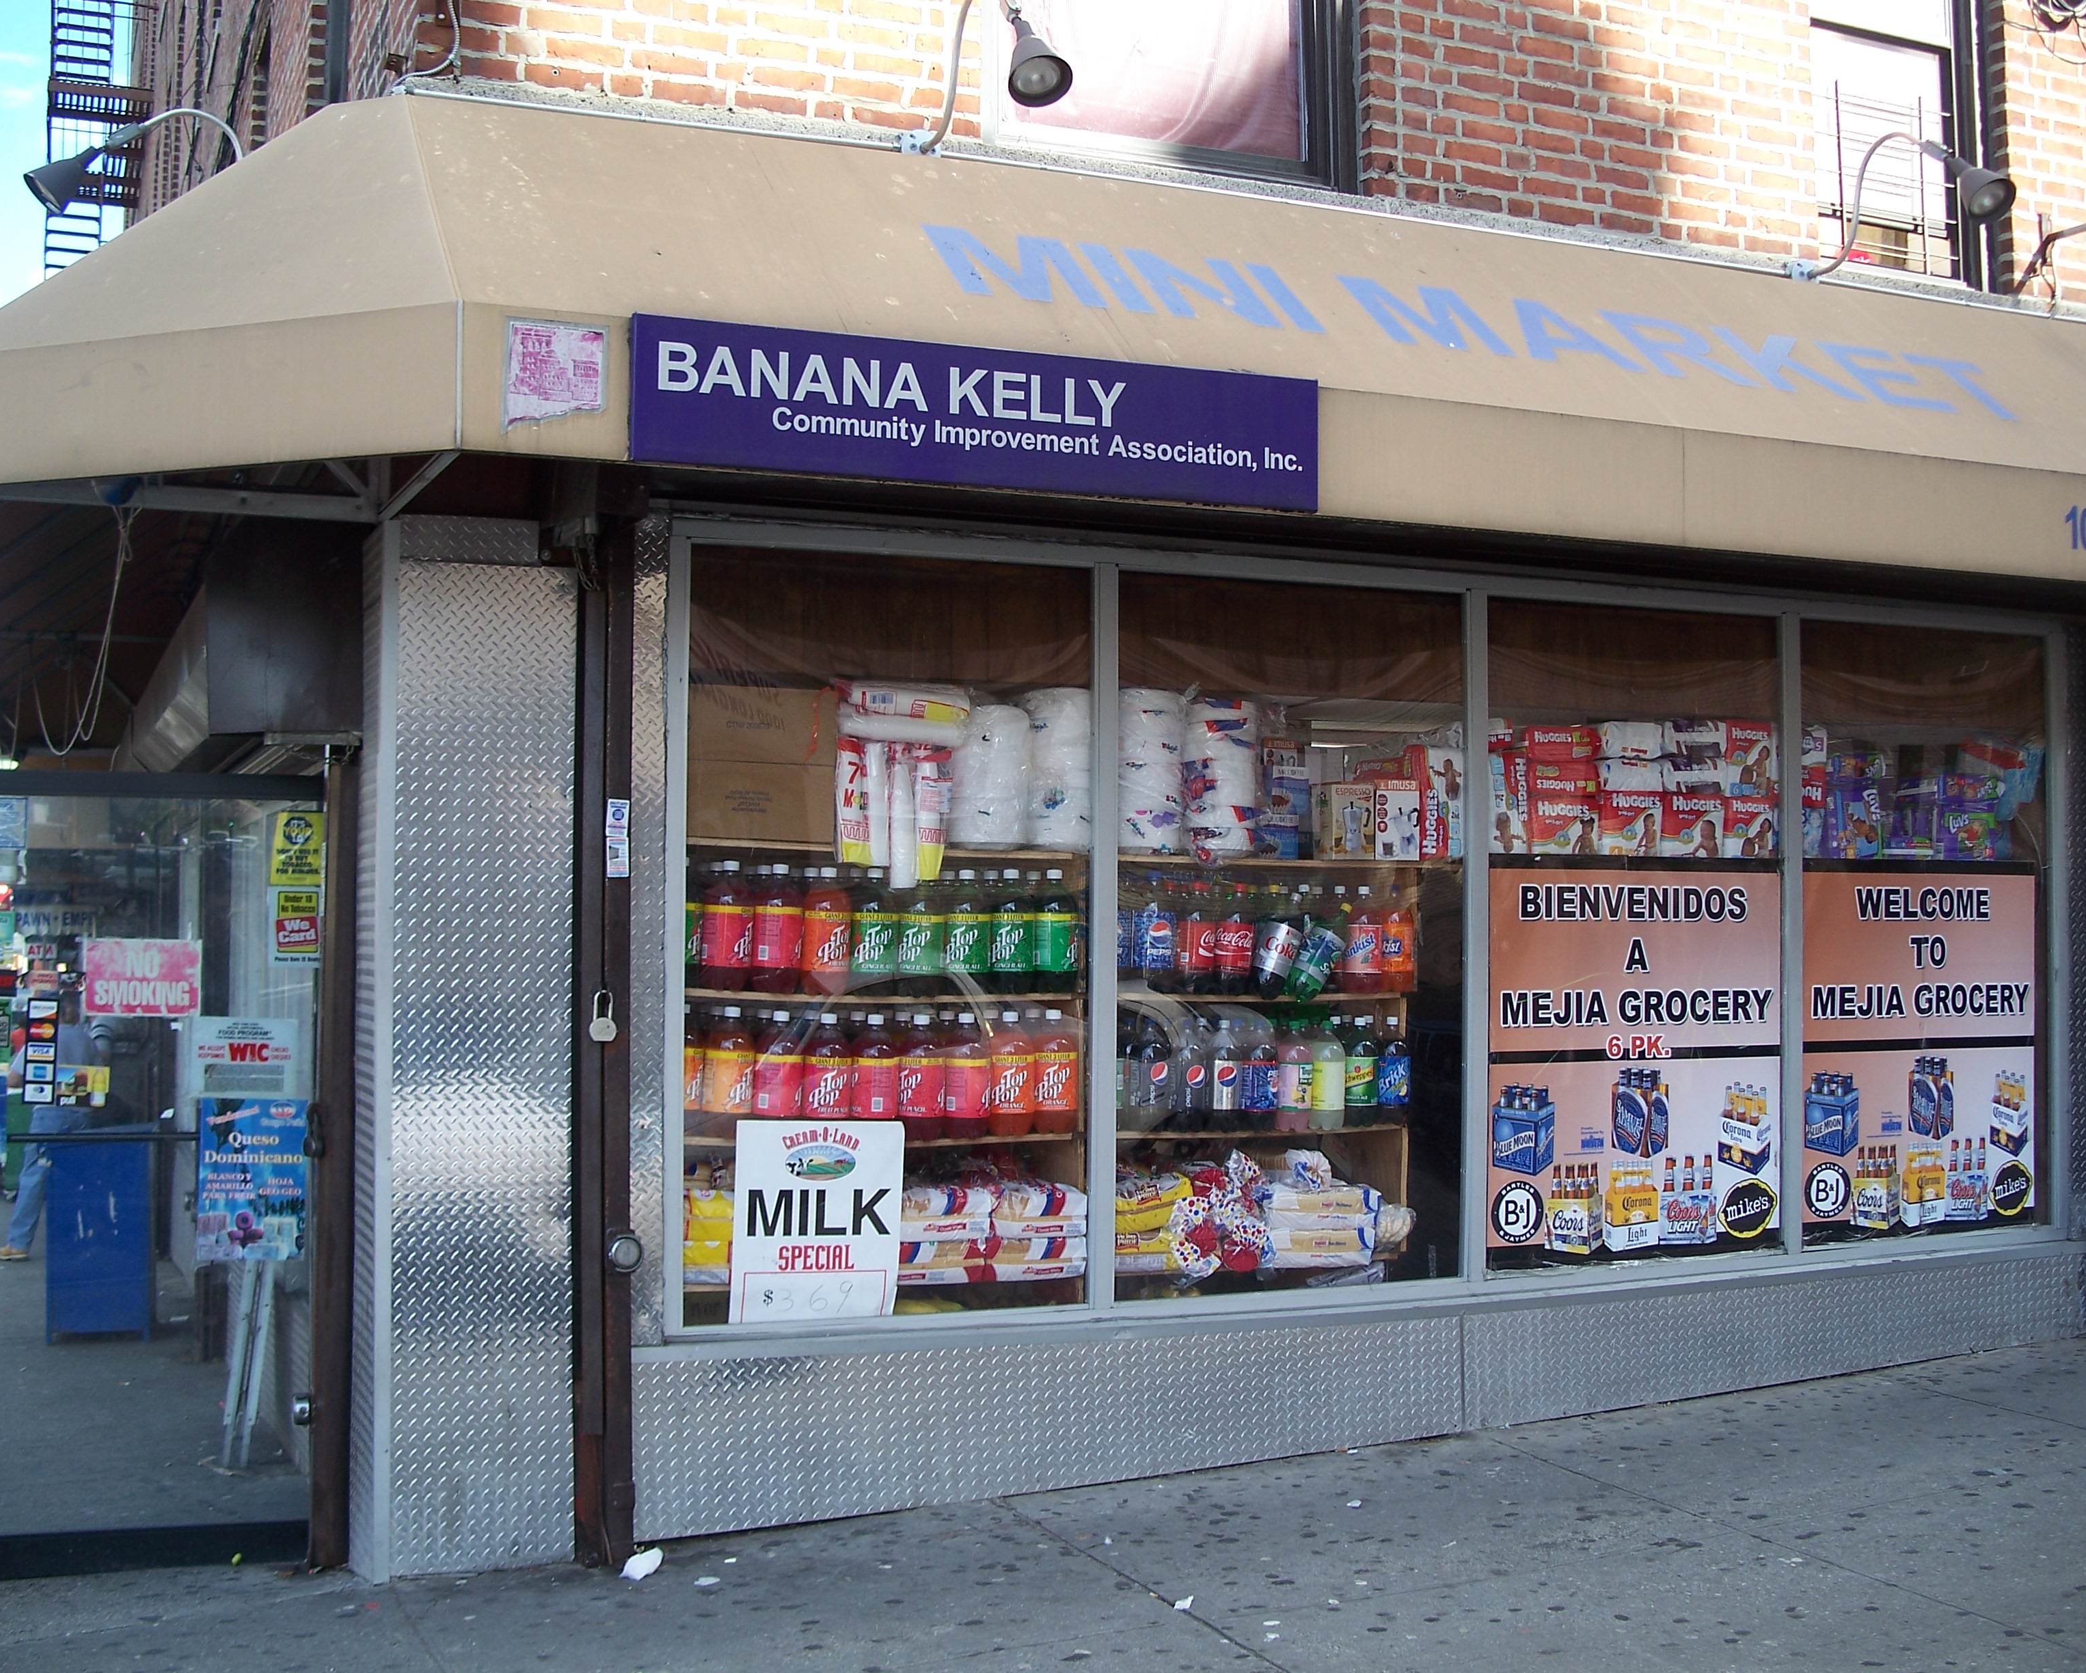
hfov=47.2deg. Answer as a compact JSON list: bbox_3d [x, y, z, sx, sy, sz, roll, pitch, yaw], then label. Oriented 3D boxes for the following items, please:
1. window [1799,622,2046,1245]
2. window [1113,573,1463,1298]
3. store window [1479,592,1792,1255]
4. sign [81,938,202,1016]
[{"bbox_3d":[2.855,0.310,7.700,1.040,1.970,0.060,1,-2,-24],"label":"window"},{"bbox_3d":[0.700,0.275,6.730,1.110,1.980,0.060,1,-2,-24],"label":"window"},{"bbox_3d":[1.800,0.293,7.220,1.090,1.970,0.060,1,-2,-24],"label":"store window"},{"bbox_3d":[-2.267,0.355,6.000,0.282,0.195,0.010,1,-1,-12],"label":"sign"}]

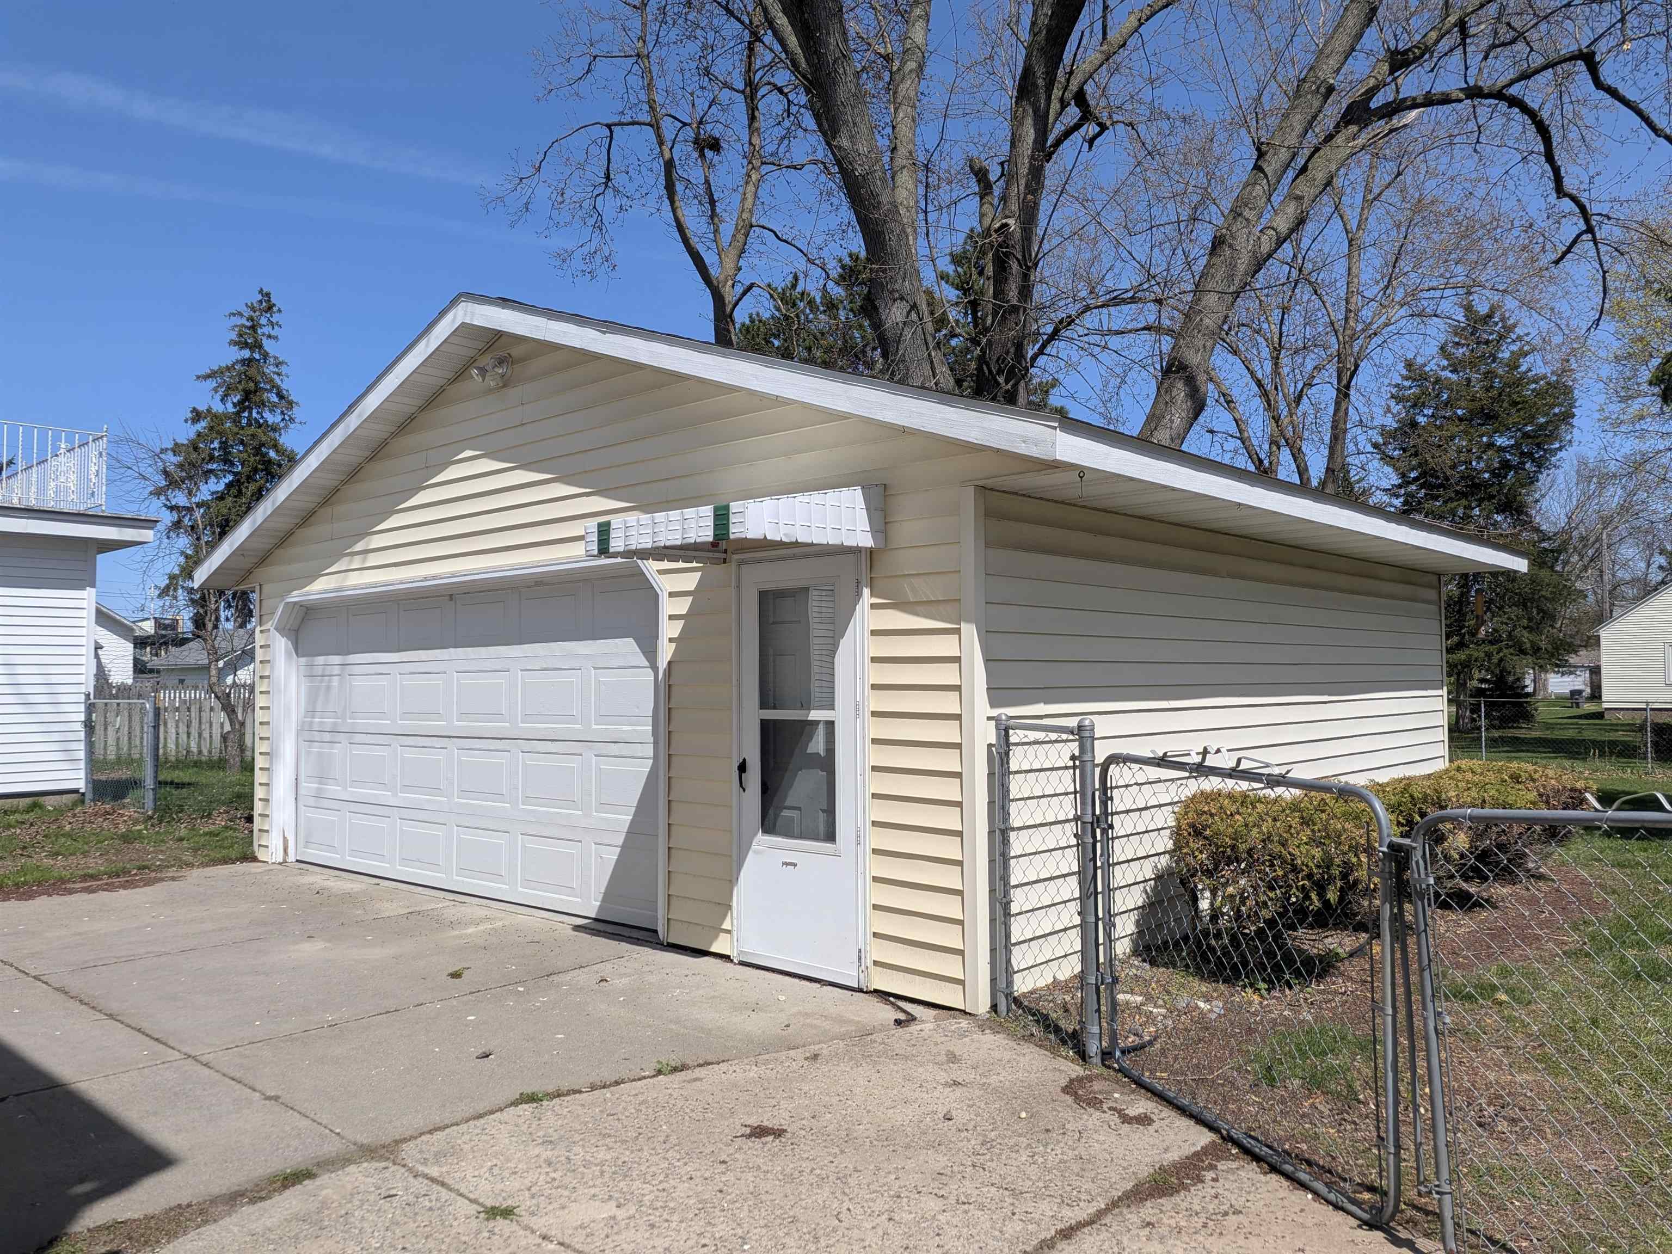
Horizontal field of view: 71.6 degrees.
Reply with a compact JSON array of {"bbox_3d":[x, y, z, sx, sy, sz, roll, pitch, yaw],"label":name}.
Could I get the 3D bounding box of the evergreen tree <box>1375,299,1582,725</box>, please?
[{"bbox_3d":[19.383,-3.451,35.000,6.200,12.940,6.200,0,-3,0],"label":"evergreen tree"}]

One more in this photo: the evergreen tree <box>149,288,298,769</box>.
[{"bbox_3d":[-17.160,-3.179,33.000,5.200,12.940,5.200,0,-3,0],"label":"evergreen tree"}]

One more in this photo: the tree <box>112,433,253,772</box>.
[{"bbox_3d":[-9.978,-0.381,17.800,2.500,5.270,2.500,0,-3,0],"label":"tree"}]

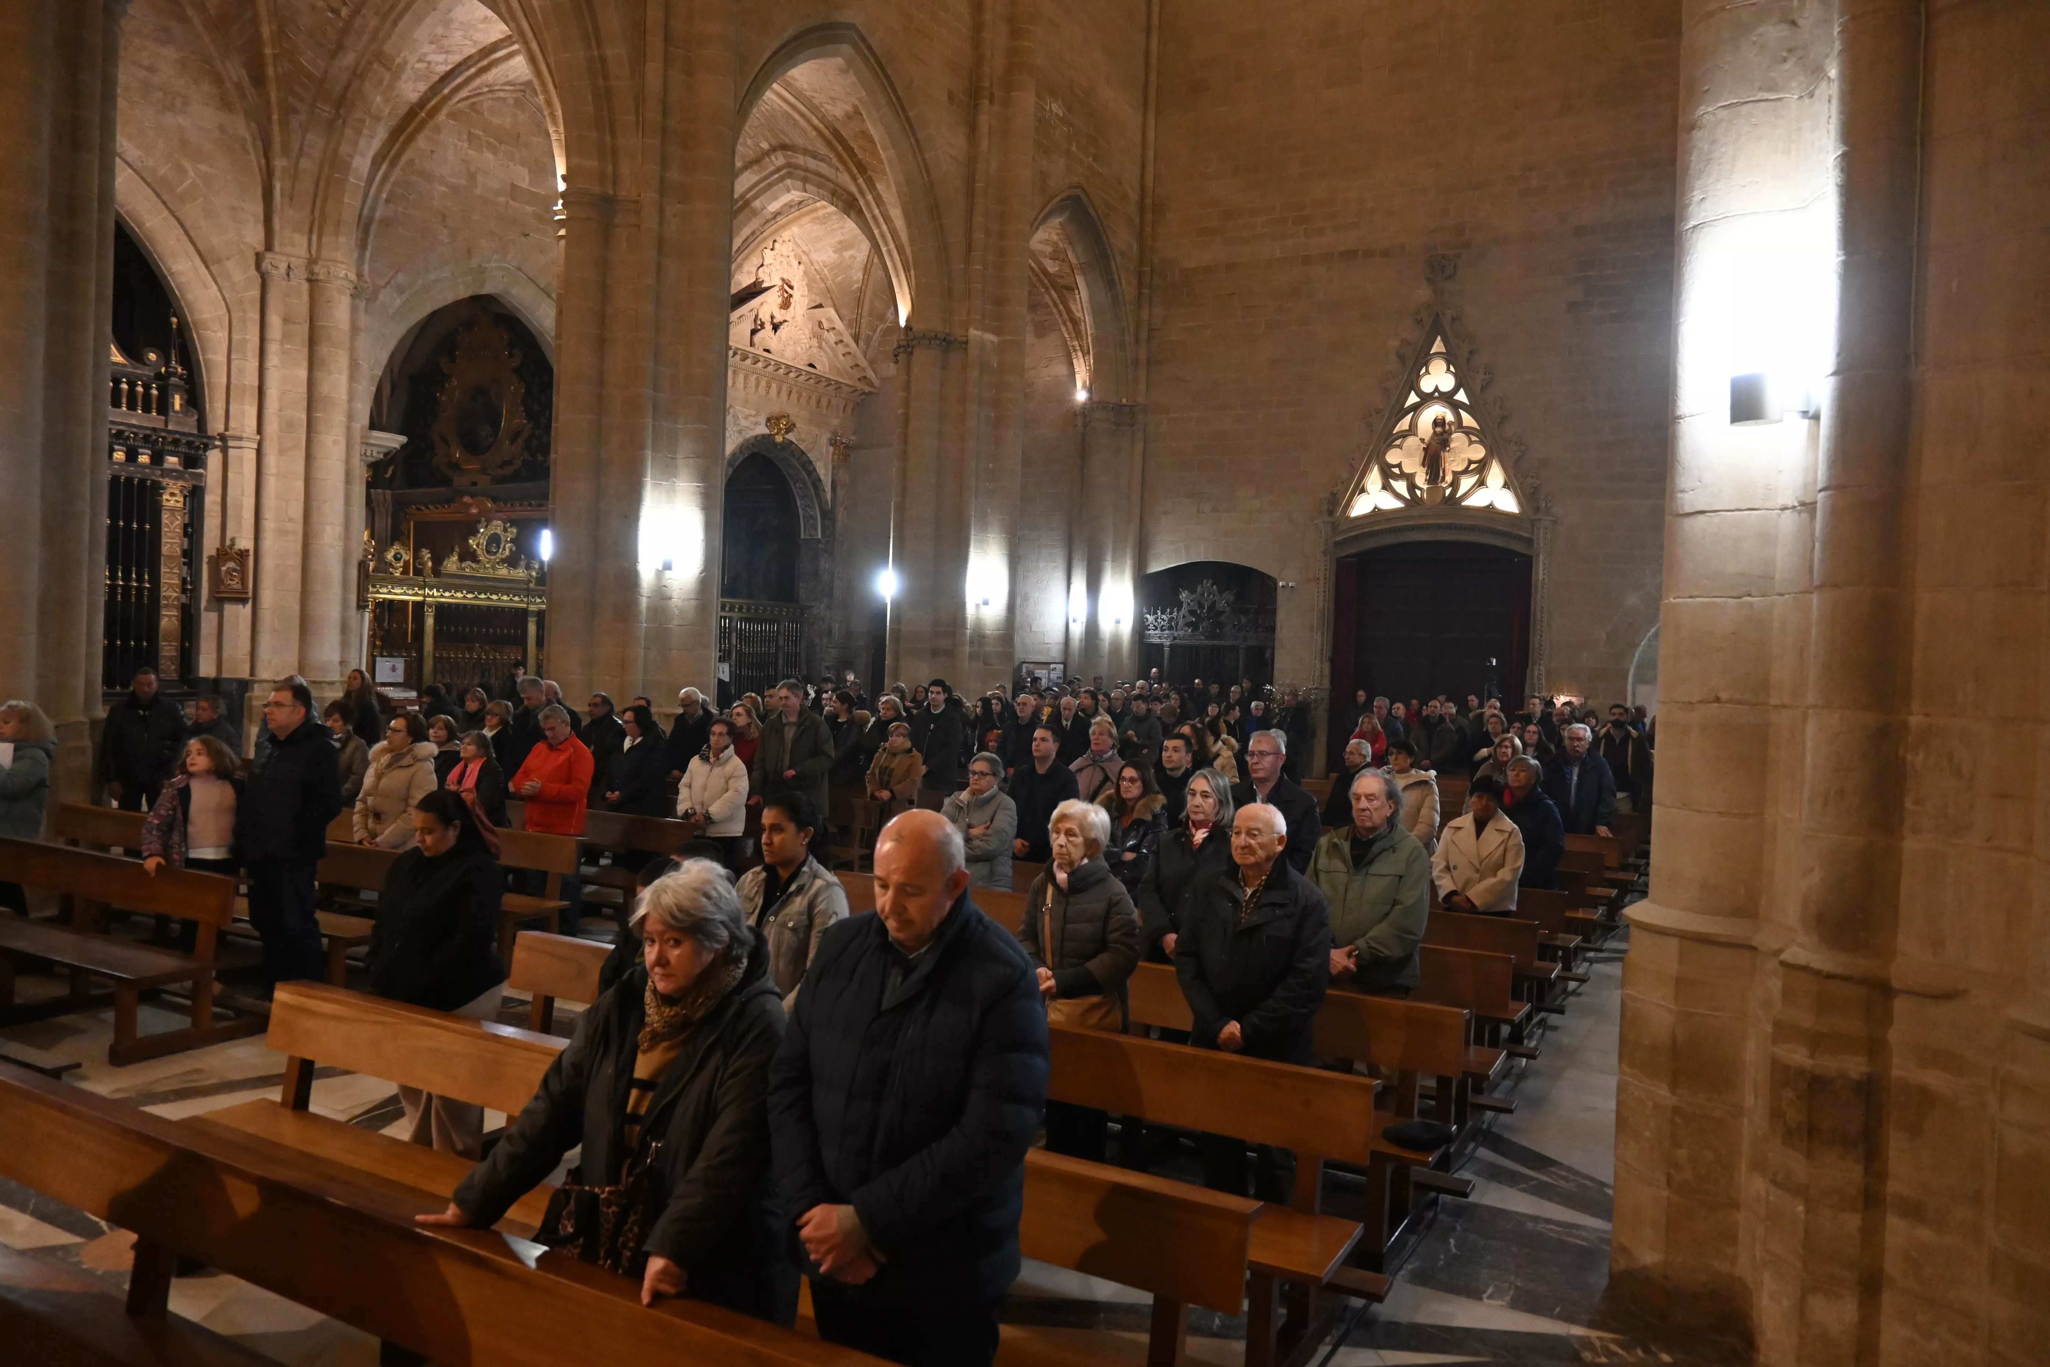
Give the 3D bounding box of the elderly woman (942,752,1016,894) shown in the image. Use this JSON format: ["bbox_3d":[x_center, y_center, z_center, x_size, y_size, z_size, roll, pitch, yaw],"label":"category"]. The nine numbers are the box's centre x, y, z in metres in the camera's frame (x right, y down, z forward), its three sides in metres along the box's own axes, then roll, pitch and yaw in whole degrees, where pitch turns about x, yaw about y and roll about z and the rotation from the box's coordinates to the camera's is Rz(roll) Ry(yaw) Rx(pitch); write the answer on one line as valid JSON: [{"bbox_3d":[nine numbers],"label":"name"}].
[{"bbox_3d":[-0.261,1.159,7.695,0.495,1.544,0.376,2,1,30],"label":"elderly woman"}]

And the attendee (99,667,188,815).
[{"bbox_3d":[-6.821,0.784,10.577,0.554,1.822,0.356,2,0,-24],"label":"attendee"}]

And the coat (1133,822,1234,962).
[{"bbox_3d":[0.712,0.983,5.789,0.480,0.800,0.340,2,1,26],"label":"coat"}]

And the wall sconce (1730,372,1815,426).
[{"bbox_3d":[2.268,-0.855,4.130,0.245,0.150,0.140,2,1,18],"label":"wall sconce"}]

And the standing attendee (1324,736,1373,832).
[{"bbox_3d":[2.713,1.223,11.322,0.500,1.600,0.340,2,1,35],"label":"standing attendee"}]

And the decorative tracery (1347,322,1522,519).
[{"bbox_3d":[7.617,-4.947,25.418,3.334,3.773,0.400,2,1,28],"label":"decorative tracery"}]

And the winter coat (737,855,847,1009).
[{"bbox_3d":[-0.731,0.895,4.318,0.420,0.670,0.270,2,1,28],"label":"winter coat"}]

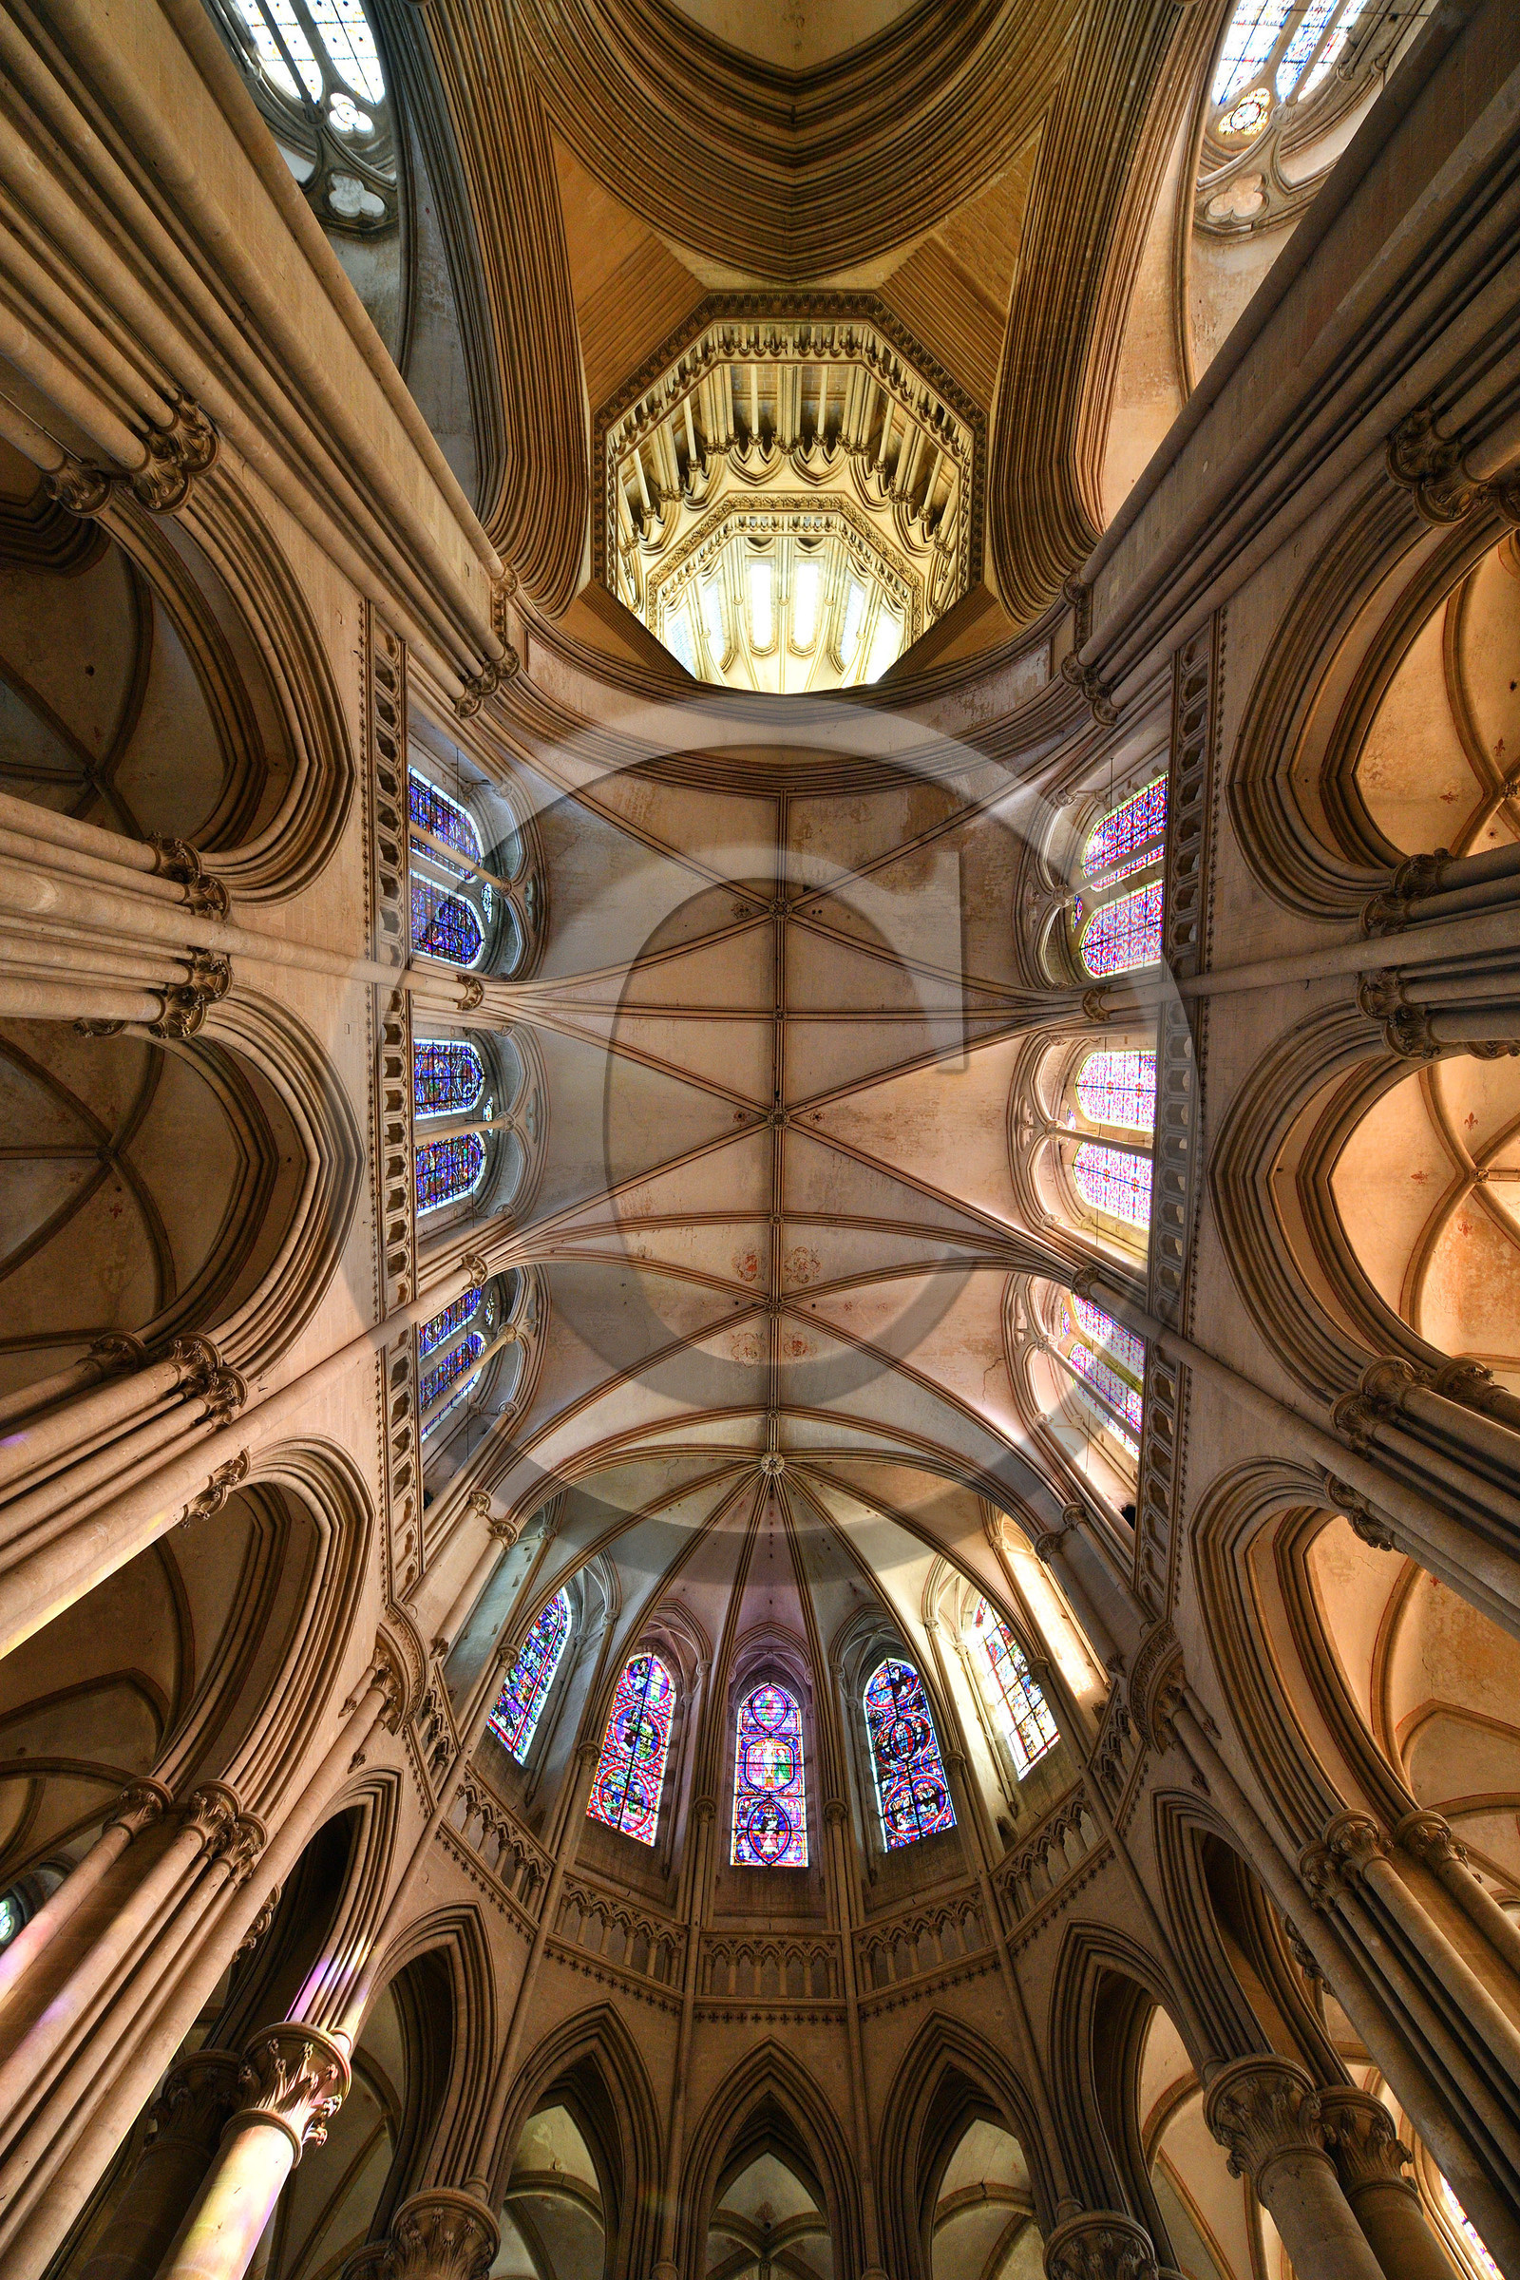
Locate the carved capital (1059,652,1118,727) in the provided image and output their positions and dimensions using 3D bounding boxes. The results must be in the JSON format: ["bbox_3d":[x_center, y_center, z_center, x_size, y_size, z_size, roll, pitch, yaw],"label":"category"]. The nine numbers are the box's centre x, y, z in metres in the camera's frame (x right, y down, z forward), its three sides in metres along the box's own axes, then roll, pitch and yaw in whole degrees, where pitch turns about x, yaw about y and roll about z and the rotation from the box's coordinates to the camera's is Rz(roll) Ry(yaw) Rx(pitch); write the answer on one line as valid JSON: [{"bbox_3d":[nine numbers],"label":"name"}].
[{"bbox_3d":[5.469,-7.396,14.355,0.480,0.520,1.330,-39,-87,4],"label":"carved capital"}]

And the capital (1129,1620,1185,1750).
[{"bbox_3d":[5.297,7.402,11.837,0.480,0.500,1.800,7,-85,0],"label":"capital"}]

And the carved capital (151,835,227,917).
[{"bbox_3d":[-5.462,-2.419,8.318,0.460,0.460,0.888,-44,-87,4],"label":"carved capital"}]

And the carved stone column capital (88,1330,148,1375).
[{"bbox_3d":[-6.287,2.167,8.481,0.550,0.430,0.550,0,-85,1],"label":"carved stone column capital"}]

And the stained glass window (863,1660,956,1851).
[{"bbox_3d":[2.941,12.313,18.220,1.380,4.680,0.200,-23,-86,3],"label":"stained glass window"}]

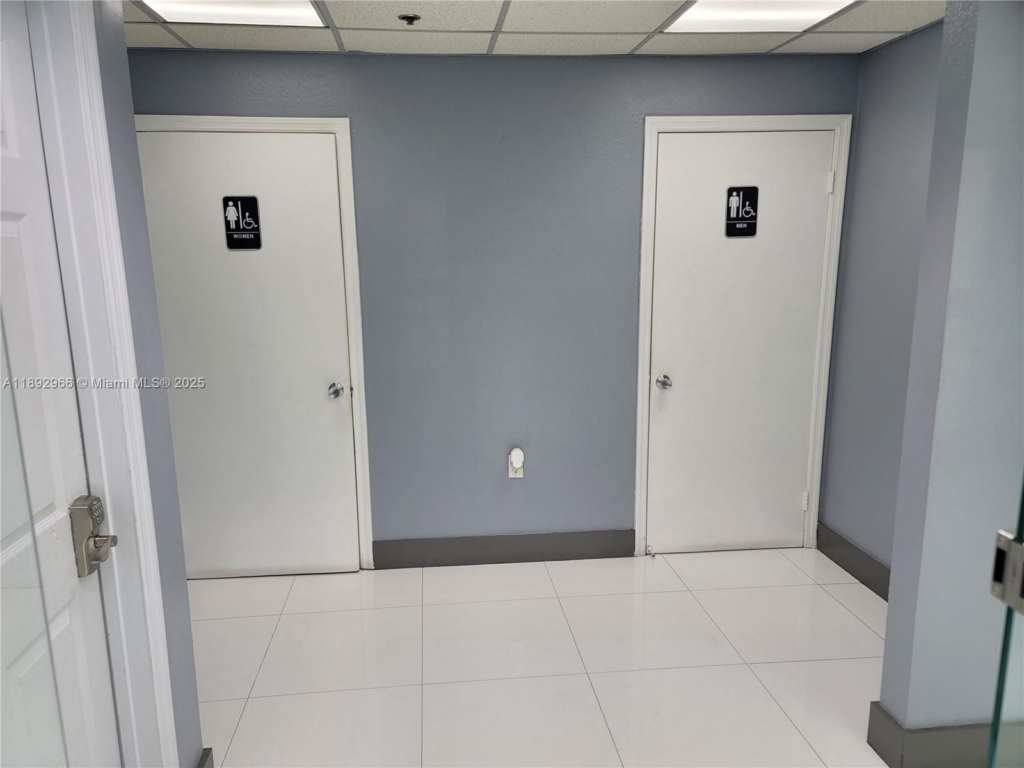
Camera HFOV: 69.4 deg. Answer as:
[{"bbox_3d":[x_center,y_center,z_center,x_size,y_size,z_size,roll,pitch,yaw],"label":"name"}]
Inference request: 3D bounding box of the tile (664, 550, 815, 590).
[{"bbox_3d":[1.090,0.895,3.574,0.603,0.014,0.387,-2,11,-6],"label":"tile"}]

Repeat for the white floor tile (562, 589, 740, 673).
[{"bbox_3d":[0.546,1.005,3.032,0.603,0.014,0.589,-2,11,-6],"label":"white floor tile"}]

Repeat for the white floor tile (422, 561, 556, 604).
[{"bbox_3d":[-0.108,0.931,3.444,0.603,0.014,0.387,-2,11,-6],"label":"white floor tile"}]

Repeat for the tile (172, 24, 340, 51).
[{"bbox_3d":[-0.997,-1.368,2.915,0.598,0.016,0.378,-2,11,-6],"label":"tile"}]

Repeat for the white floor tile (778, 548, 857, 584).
[{"bbox_3d":[1.481,0.884,3.616,0.182,0.014,0.387,-2,11,-6],"label":"white floor tile"}]

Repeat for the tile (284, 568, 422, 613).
[{"bbox_3d":[-0.707,0.949,3.379,0.603,0.014,0.387,-2,11,-6],"label":"tile"}]

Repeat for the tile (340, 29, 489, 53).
[{"bbox_3d":[-0.384,-1.389,2.990,0.609,0.016,0.361,-2,11,-6],"label":"tile"}]

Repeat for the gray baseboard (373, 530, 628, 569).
[{"bbox_3d":[-0.028,0.811,3.636,1.293,0.145,0.016,-2,11,-6],"label":"gray baseboard"}]

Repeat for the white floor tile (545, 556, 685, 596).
[{"bbox_3d":[0.491,0.913,3.509,0.603,0.014,0.387,-2,11,-6],"label":"white floor tile"}]

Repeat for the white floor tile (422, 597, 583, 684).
[{"bbox_3d":[-0.054,1.023,2.967,0.603,0.014,0.589,-2,11,-6],"label":"white floor tile"}]

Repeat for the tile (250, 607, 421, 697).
[{"bbox_3d":[-0.653,1.041,2.902,0.603,0.014,0.589,-2,11,-6],"label":"tile"}]

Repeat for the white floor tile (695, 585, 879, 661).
[{"bbox_3d":[1.145,0.987,3.097,0.603,0.014,0.589,-2,11,-6],"label":"white floor tile"}]

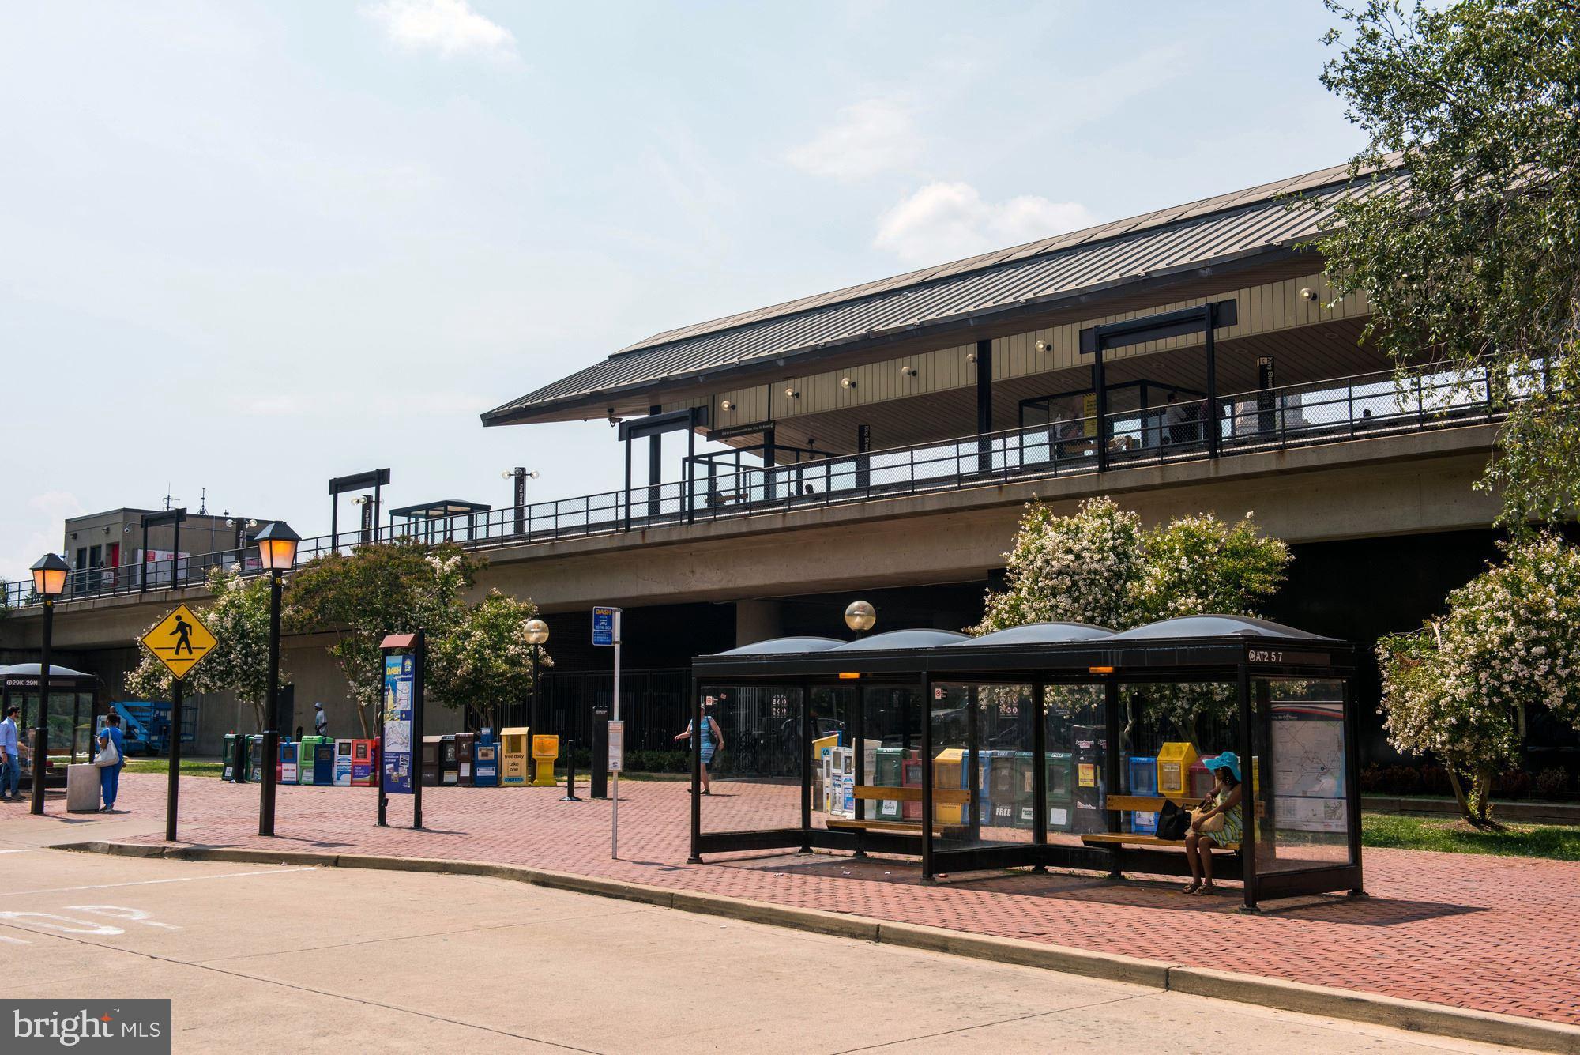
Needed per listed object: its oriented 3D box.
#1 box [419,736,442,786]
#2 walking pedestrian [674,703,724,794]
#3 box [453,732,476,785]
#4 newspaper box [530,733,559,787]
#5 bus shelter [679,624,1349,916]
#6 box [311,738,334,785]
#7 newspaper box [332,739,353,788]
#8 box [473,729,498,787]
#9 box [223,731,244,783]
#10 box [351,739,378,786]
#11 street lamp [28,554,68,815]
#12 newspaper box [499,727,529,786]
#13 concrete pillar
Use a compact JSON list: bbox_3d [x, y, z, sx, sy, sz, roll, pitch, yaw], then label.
[{"bbox_3d":[-7.963,5.174,38.959,0.470,1.110,0.420,0,-6,4],"label":"box"},{"bbox_3d":[-1.728,4.219,33.564,0.700,1.710,0.600,5,-8,-40],"label":"walking pedestrian"},{"bbox_3d":[-7.172,5.129,38.813,0.420,1.170,0.400,0,-6,1],"label":"box"},{"bbox_3d":[-5.164,4.937,37.261,0.520,1.070,0.460,0,-6,3],"label":"newspaper box"},{"bbox_3d":[2.001,2.263,17.728,1.814,2.511,7.184,6,-9,-43],"label":"bus shelter"},{"bbox_3d":[-10.321,5.188,38.897,0.430,1.000,0.400,0,-6,-3],"label":"box"},{"bbox_3d":[-9.909,5.225,39.156,0.430,1.050,0.400,-1,-6,14],"label":"newspaper box"},{"bbox_3d":[-6.664,5.059,38.669,0.520,1.280,0.450,0,-6,0],"label":"box"},{"bbox_3d":[-12.973,5.378,41.072,0.450,1.100,0.420,0,-6,0],"label":"box"},{"bbox_3d":[-9.484,5.225,39.106,0.440,1.040,0.400,-1,-6,11],"label":"box"},{"bbox_3d":[-12.100,2.547,28.523,0.480,4.170,0.480,-5,-8,42],"label":"street lamp"},{"bbox_3d":[-6.068,5.070,38.870,0.570,1.300,0.480,0,-6,-3],"label":"newspaper box"},{"bbox_3d":[-0.806,4.139,47.039,1.250,4.450,1.250,6,-9,-43],"label":"concrete pillar"}]

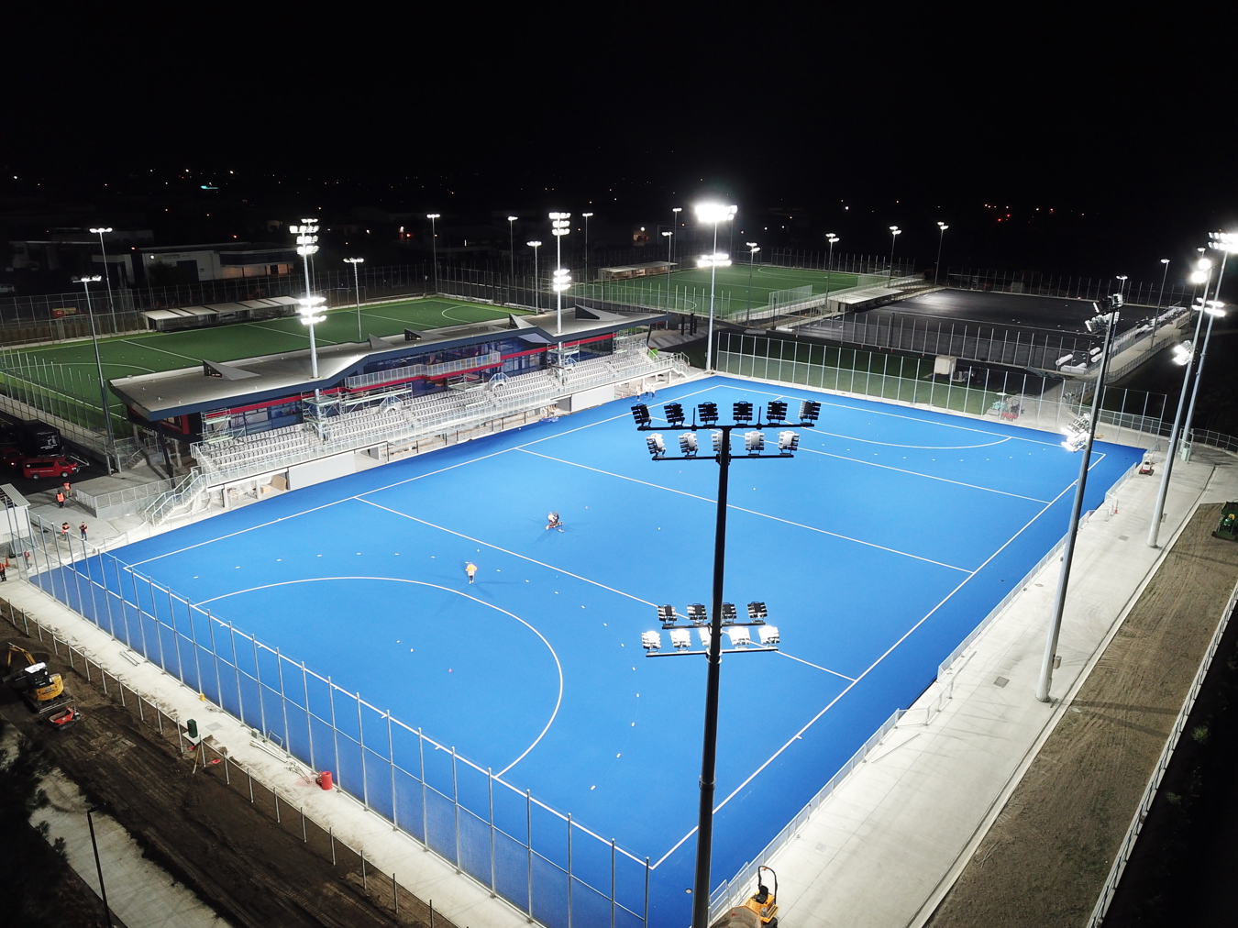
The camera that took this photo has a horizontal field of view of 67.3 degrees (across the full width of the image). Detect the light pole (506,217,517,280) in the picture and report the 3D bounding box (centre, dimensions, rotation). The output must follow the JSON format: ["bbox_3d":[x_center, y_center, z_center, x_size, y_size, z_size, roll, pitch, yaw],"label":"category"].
[{"bbox_3d":[-26.915,-53.809,237.172,1.000,17.400,3.200,15,22,36],"label":"light pole"}]

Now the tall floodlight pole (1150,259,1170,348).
[{"bbox_3d":[104.148,-30.641,178.718,1.200,17.200,2.600,15,22,36],"label":"tall floodlight pole"}]

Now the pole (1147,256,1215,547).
[{"bbox_3d":[49.678,-4.993,82.365,1.400,25.900,5.500,15,22,36],"label":"pole"}]

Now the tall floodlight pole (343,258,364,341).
[{"bbox_3d":[-34.252,-17.954,123.197,1.000,18.300,3.100,15,22,36],"label":"tall floodlight pole"}]

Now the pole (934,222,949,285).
[{"bbox_3d":[93.145,-60.801,269.689,2.000,18.100,3.200,15,22,36],"label":"pole"}]

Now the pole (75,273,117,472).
[{"bbox_3d":[-55.239,-10.486,98.714,1.000,18.300,3.100,15,22,36],"label":"pole"}]

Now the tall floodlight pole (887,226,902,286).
[{"bbox_3d":[73.516,-55.400,251.338,1.600,17.200,2.900,15,22,36],"label":"tall floodlight pole"}]

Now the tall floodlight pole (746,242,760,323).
[{"bbox_3d":[26.956,-36.551,190.510,1.600,17.200,2.700,15,22,36],"label":"tall floodlight pole"}]

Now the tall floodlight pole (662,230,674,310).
[{"bbox_3d":[9.294,-34.800,177.736,1.000,18.300,3.100,15,22,36],"label":"tall floodlight pole"}]

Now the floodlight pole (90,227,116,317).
[{"bbox_3d":[-89.244,-31.844,162.537,1.000,18.200,4.300,15,22,36],"label":"floodlight pole"}]

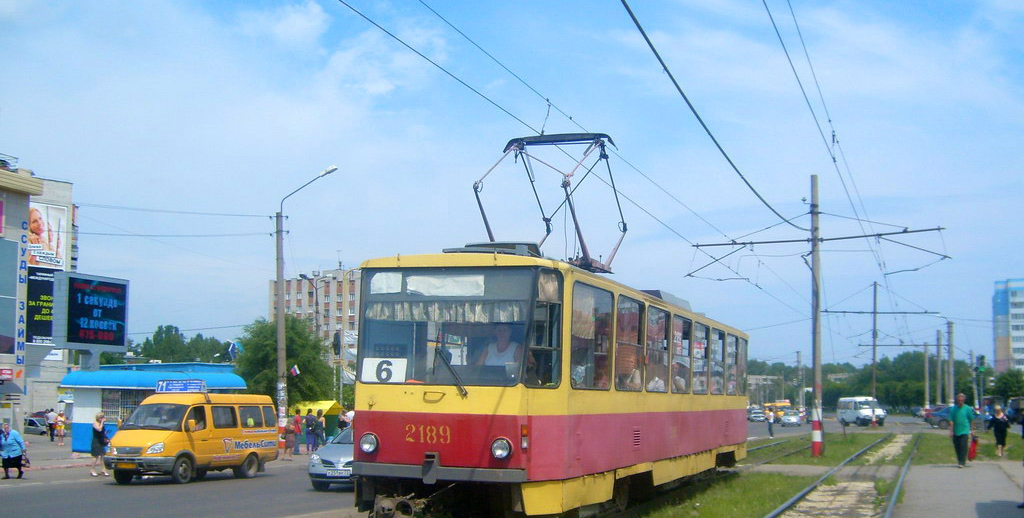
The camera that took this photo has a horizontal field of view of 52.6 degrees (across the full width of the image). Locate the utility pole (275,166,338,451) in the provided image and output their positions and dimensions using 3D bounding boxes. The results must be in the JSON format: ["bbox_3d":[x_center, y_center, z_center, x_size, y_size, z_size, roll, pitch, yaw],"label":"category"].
[{"bbox_3d":[-7.632,1.817,39.160,2.350,10.800,0.500,-3,-8,22],"label":"utility pole"}]

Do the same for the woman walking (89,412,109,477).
[{"bbox_3d":[-10.581,4.770,26.711,0.480,1.640,0.450,-3,-8,21],"label":"woman walking"}]

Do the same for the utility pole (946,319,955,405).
[{"bbox_3d":[37.354,9.746,88.581,0.380,8.600,0.380,-3,-8,22],"label":"utility pole"}]

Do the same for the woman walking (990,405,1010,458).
[{"bbox_3d":[15.211,5.378,32.408,0.550,1.600,0.380,-3,-8,24],"label":"woman walking"}]

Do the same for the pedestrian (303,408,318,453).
[{"bbox_3d":[-7.470,6.402,38.512,0.550,1.660,0.380,0,-8,3],"label":"pedestrian"}]

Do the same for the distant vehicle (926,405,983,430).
[{"bbox_3d":[29.258,10.410,68.000,4.300,1.450,1.700,-1,-8,11],"label":"distant vehicle"}]

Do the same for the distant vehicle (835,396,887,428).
[{"bbox_3d":[26.590,11.712,79.000,2.050,2.200,5.400,1,-8,0],"label":"distant vehicle"}]

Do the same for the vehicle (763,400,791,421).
[{"bbox_3d":[28.100,16.201,110.000,2.050,2.350,5.400,-2,-8,16],"label":"vehicle"}]

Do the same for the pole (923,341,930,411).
[{"bbox_3d":[46.494,13.612,116.000,0.300,8.700,0.300,-2,-8,22],"label":"pole"}]

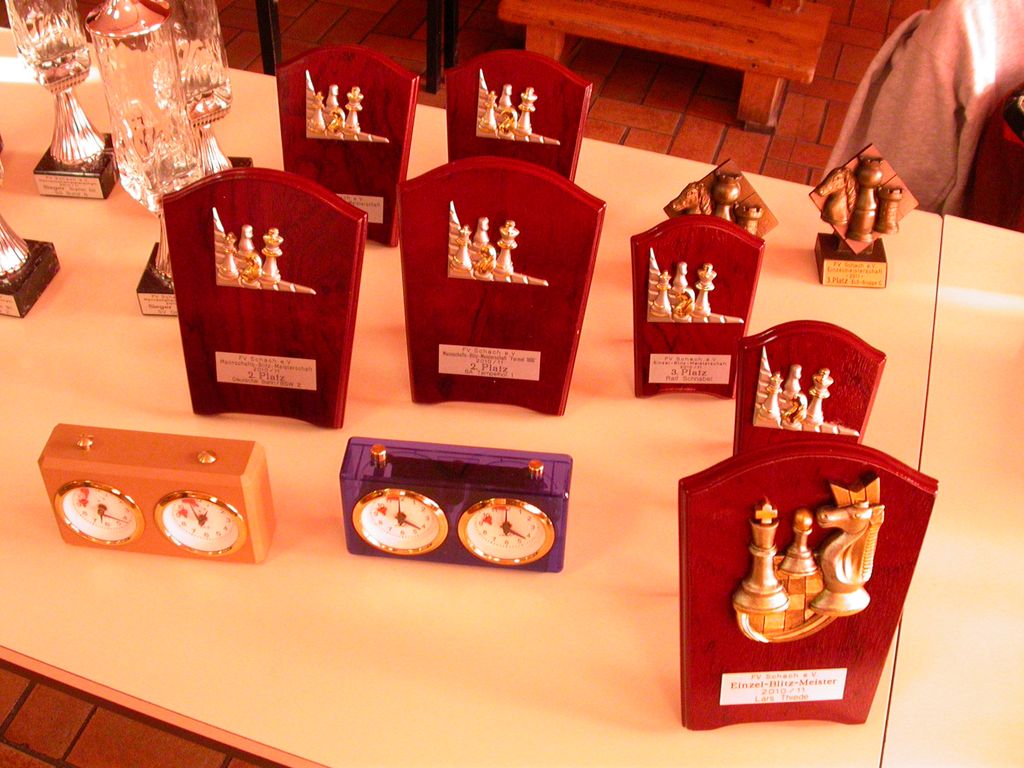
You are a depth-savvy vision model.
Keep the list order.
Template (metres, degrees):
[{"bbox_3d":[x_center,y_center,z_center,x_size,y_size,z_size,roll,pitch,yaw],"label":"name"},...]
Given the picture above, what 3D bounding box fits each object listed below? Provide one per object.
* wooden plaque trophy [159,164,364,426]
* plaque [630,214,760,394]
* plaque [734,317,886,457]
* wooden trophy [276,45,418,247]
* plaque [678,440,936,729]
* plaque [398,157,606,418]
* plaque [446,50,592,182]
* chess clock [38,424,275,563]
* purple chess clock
[{"bbox_3d":[-0.232,-0.081,1.054,0.193,0.249,0.028,6,25,4],"label":"wooden plaque trophy"},{"bbox_3d":[0.178,-0.075,1.103,0.128,0.188,0.024,1,25,-1],"label":"plaque"},{"bbox_3d":[0.257,0.033,0.999,0.128,0.188,0.024,6,25,4],"label":"plaque"},{"bbox_3d":[-0.189,-0.270,1.268,0.165,0.224,0.026,6,25,4],"label":"wooden trophy"},{"bbox_3d":[0.210,0.151,0.834,0.193,0.249,0.032,0,25,-2],"label":"plaque"},{"bbox_3d":[-0.016,-0.092,1.074,0.193,0.249,0.028,6,25,4],"label":"plaque"},{"bbox_3d":[0.000,-0.263,1.266,0.165,0.224,0.026,7,25,5],"label":"plaque"},{"bbox_3d":[-0.299,0.095,0.952,0.176,0.113,0.055,5,45,3],"label":"chess clock"},{"bbox_3d":[-0.046,0.103,0.953,0.189,0.114,0.055,5,45,3],"label":"purple chess clock"}]

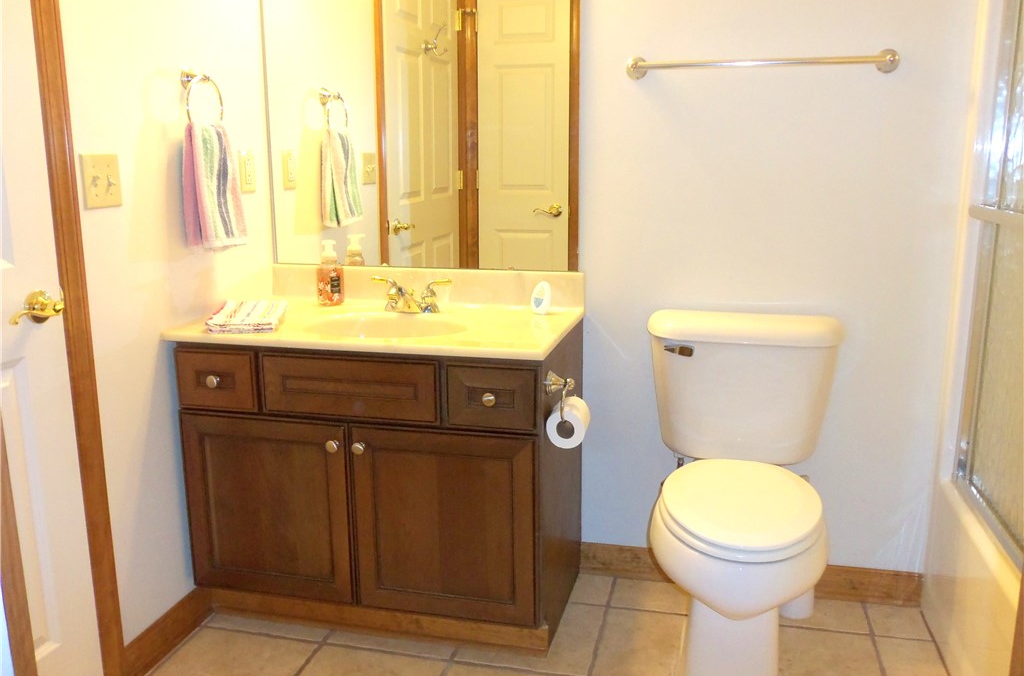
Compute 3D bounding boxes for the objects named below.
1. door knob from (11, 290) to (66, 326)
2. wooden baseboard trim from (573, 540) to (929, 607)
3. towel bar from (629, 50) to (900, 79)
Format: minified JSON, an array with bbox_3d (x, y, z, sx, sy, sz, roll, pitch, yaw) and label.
[{"bbox_3d":[-0.907,-0.050,1.578,0.065,0.066,0.148,2,12,13],"label":"door knob"},{"bbox_3d":[0.655,0.666,2.345,0.932,0.099,0.015,2,12,13],"label":"wooden baseboard trim"},{"bbox_3d":[0.612,-0.681,2.051,0.660,0.056,0.075,2,12,13],"label":"towel bar"}]

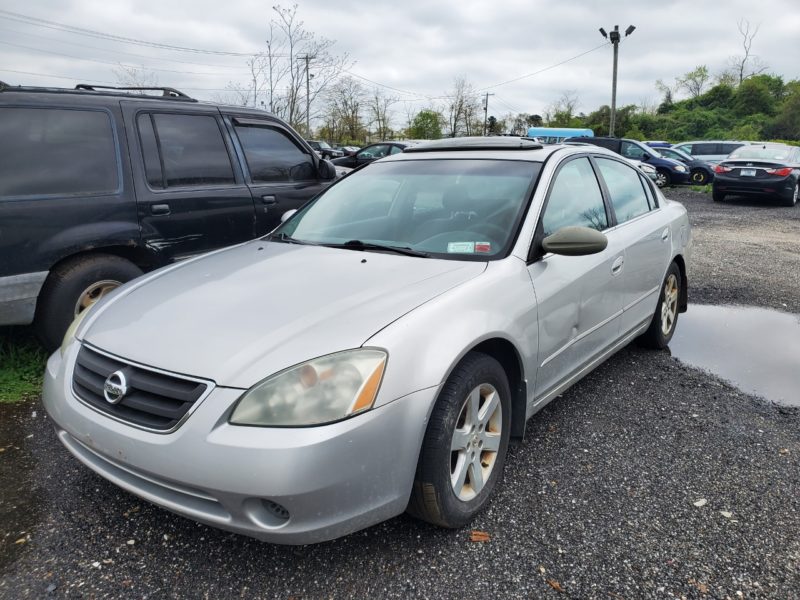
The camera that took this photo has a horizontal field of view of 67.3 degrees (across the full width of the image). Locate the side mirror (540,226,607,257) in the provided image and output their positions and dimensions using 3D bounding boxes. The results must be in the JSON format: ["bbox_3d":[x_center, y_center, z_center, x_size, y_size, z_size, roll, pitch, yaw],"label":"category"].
[{"bbox_3d":[0.778,-0.257,2.668,0.240,0.138,0.145,9,16,36],"label":"side mirror"}]

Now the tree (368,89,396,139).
[{"bbox_3d":[-1.904,-19.810,67.851,3.200,7.300,3.200,-1,13,-1],"label":"tree"}]

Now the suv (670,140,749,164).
[{"bbox_3d":[12.944,-6.086,26.500,4.850,1.800,1.930,4,14,20],"label":"suv"}]

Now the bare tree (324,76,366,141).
[{"bbox_3d":[-5.466,-19.025,62.967,4.500,8.300,4.500,-2,14,-4],"label":"bare tree"}]

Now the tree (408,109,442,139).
[{"bbox_3d":[2.546,-16.825,60.000,3.500,4.600,3.500,0,13,0],"label":"tree"}]

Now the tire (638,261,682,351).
[{"bbox_3d":[1.923,0.019,4.481,0.215,0.660,0.660,9,16,36],"label":"tire"}]

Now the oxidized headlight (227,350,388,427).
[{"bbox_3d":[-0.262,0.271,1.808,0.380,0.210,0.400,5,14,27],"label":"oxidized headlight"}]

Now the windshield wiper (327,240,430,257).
[{"bbox_3d":[-0.125,-0.230,2.736,0.610,0.070,0.110,9,16,36],"label":"windshield wiper"}]

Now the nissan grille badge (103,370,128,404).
[{"bbox_3d":[-0.942,0.290,2.005,0.115,0.115,0.025,9,6,36],"label":"nissan grille badge"}]

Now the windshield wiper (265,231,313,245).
[{"bbox_3d":[-0.547,-0.305,3.081,0.480,0.060,0.100,9,16,36],"label":"windshield wiper"}]

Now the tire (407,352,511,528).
[{"bbox_3d":[0.226,0.513,2.301,0.215,0.660,0.660,7,15,32],"label":"tire"}]

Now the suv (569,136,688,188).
[{"bbox_3d":[8.520,-5.230,22.950,4.850,1.760,1.980,6,15,28],"label":"suv"}]

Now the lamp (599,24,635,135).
[{"bbox_3d":[12.306,-11.302,35.014,2.000,8.700,1.400,4,14,18],"label":"lamp"}]

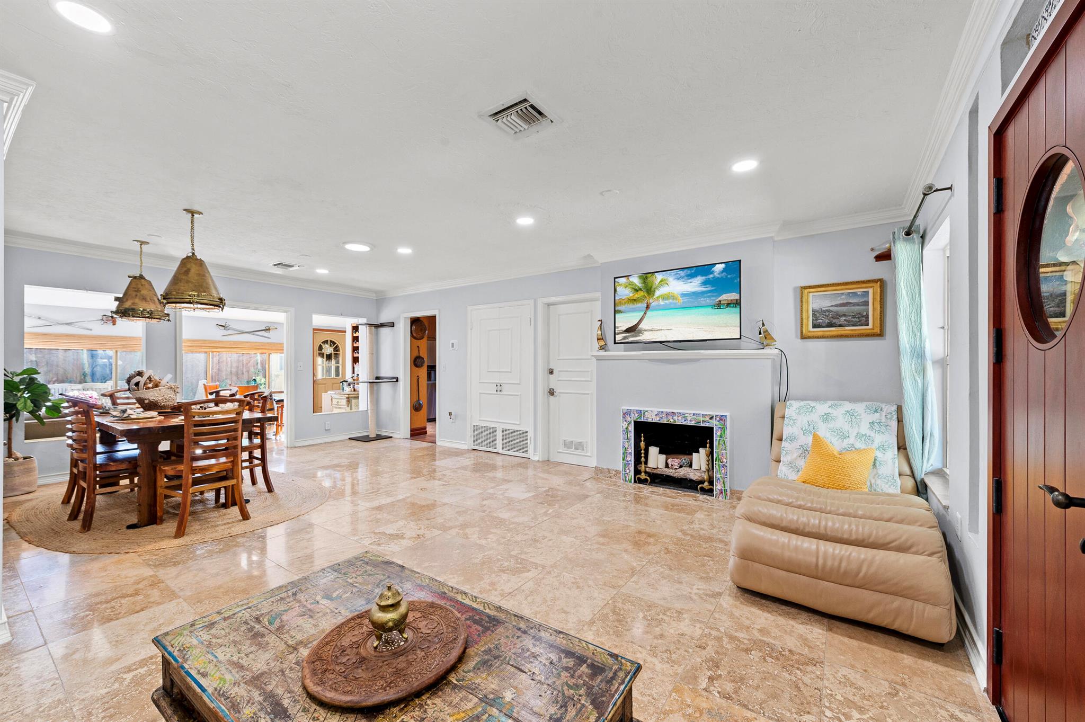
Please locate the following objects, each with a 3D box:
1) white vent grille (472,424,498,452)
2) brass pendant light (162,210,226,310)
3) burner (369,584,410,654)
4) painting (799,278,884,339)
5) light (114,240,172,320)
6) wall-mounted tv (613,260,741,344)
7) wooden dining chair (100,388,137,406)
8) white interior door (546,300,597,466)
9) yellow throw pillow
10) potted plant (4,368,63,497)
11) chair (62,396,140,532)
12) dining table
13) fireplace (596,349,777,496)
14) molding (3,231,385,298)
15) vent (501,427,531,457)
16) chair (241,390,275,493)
[{"bbox_3d":[-0.793,1.062,5.887,0.485,0.324,0.030,0,0,36],"label":"white vent grille"},{"bbox_3d":[-2.975,-0.849,3.587,0.425,0.838,0.425,-1,-1,34],"label":"brass pendant light"},{"bbox_3d":[-0.470,0.769,1.293,0.118,0.176,0.118,0,0,0],"label":"burner"},{"bbox_3d":[2.469,-0.414,3.495,0.558,0.456,0.050,0,0,36],"label":"painting"},{"bbox_3d":[-4.034,-0.799,4.249,0.400,0.794,0.400,0,0,36],"label":"light"},{"bbox_3d":[1.293,-0.543,4.168,1.247,0.707,0.060,0,0,36],"label":"wall-mounted tv"},{"bbox_3d":[-4.141,0.777,4.389,0.530,0.955,0.540,0,0,36],"label":"wooden dining chair"},{"bbox_3d":[0.396,0.275,5.300,0.772,2.031,0.045,-1,-1,34],"label":"white interior door"},{"bbox_3d":[2.060,0.755,2.970,0.430,0.400,0.150,0,-30,36],"label":"yellow throw pillow"},{"bbox_3d":[-5.005,0.650,3.992,0.571,1.239,0.668,-1,-1,34],"label":"potted plant"},{"bbox_3d":[-3.429,0.777,3.413,0.516,0.972,0.516,-1,-1,34],"label":"chair"},{"bbox_3d":[-3.482,0.883,3.916,1.993,0.774,1.016,-1,-1,34],"label":"dining table"},{"bbox_3d":[1.338,0.578,4.129,1.764,1.351,0.344,0,0,36],"label":"fireplace"},{"bbox_3d":[-4.127,-1.180,5.786,0.095,0.118,4.265,-1,-1,34],"label":"molding"},{"bbox_3d":[-0.345,1.056,5.563,0.498,0.324,0.030,0,0,36],"label":"vent"},{"bbox_3d":[-2.916,0.786,4.037,0.516,0.972,0.507,-1,-1,34],"label":"chair"}]

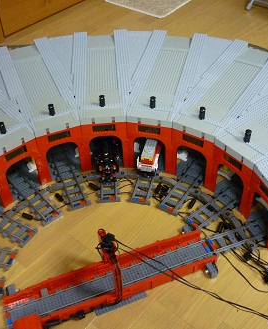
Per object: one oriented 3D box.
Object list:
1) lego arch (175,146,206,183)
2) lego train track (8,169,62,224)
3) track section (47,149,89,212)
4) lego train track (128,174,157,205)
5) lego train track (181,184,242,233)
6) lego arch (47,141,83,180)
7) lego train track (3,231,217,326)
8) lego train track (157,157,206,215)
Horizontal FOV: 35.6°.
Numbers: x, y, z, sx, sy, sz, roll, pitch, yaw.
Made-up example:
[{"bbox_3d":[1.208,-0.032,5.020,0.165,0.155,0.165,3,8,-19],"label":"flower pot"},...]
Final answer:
[{"bbox_3d":[0.174,-0.004,1.212,0.100,0.130,0.040,24,51,23],"label":"lego arch"},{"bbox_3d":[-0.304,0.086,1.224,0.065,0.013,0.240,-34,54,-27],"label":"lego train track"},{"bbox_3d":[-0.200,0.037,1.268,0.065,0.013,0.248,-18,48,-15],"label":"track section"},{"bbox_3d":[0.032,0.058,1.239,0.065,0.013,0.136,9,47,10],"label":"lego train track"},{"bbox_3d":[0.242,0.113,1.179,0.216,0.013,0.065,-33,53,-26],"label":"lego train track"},{"bbox_3d":[-0.211,-0.014,1.236,0.100,0.130,0.040,-17,48,-14],"label":"lego arch"},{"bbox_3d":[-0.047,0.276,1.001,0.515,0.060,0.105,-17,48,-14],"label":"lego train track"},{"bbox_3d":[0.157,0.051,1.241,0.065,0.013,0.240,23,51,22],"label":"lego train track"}]

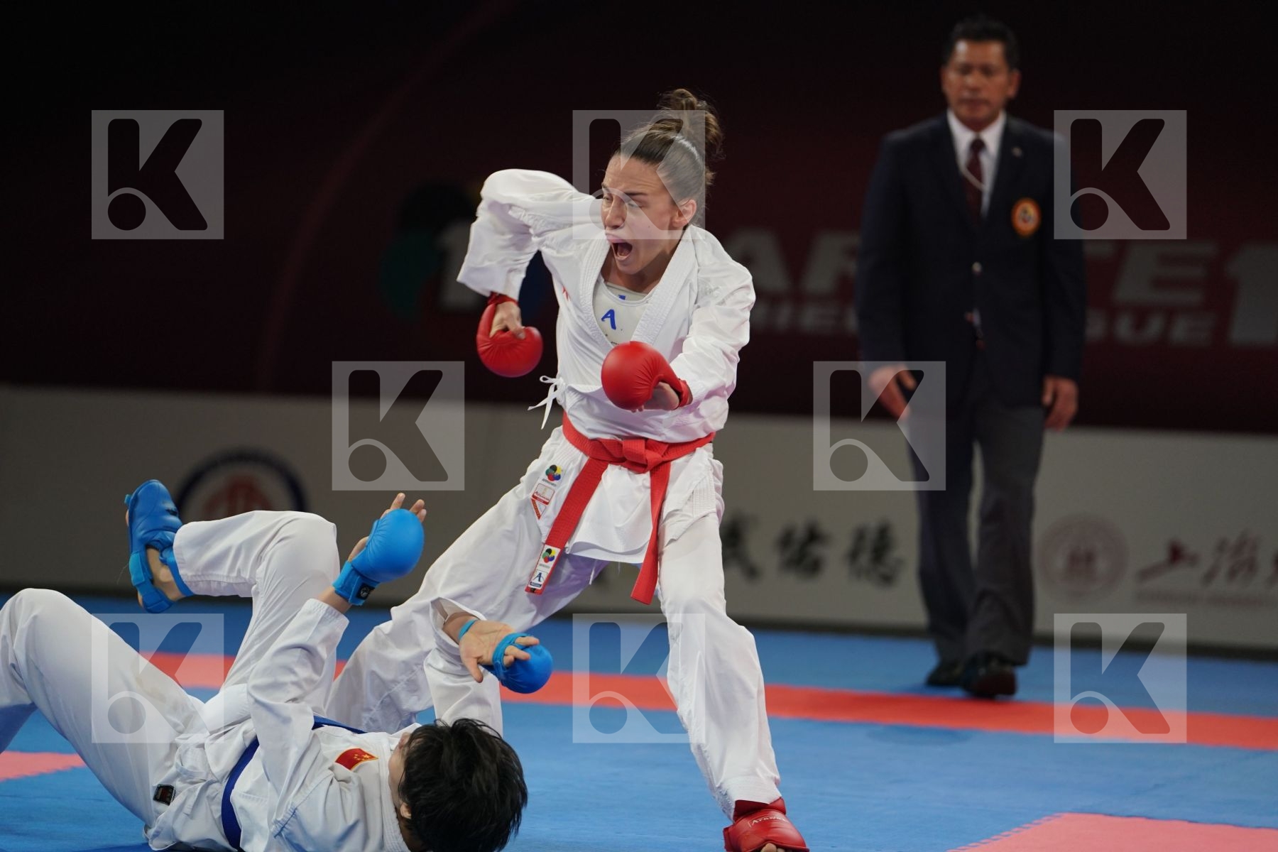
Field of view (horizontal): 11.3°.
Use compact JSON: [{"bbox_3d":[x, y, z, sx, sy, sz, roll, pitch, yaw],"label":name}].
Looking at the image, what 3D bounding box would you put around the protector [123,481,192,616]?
[{"bbox_3d":[-0.884,0.220,11.850,0.115,0.245,0.100,-2,0,9],"label":"protector"}]

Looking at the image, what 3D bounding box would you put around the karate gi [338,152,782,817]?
[{"bbox_3d":[-0.166,0.133,12.450,0.900,1.200,0.750,2,2,11],"label":"karate gi"}]

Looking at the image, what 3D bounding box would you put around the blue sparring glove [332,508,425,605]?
[{"bbox_3d":[-0.454,0.233,11.400,0.105,0.190,0.095,40,6,-24],"label":"blue sparring glove"}]

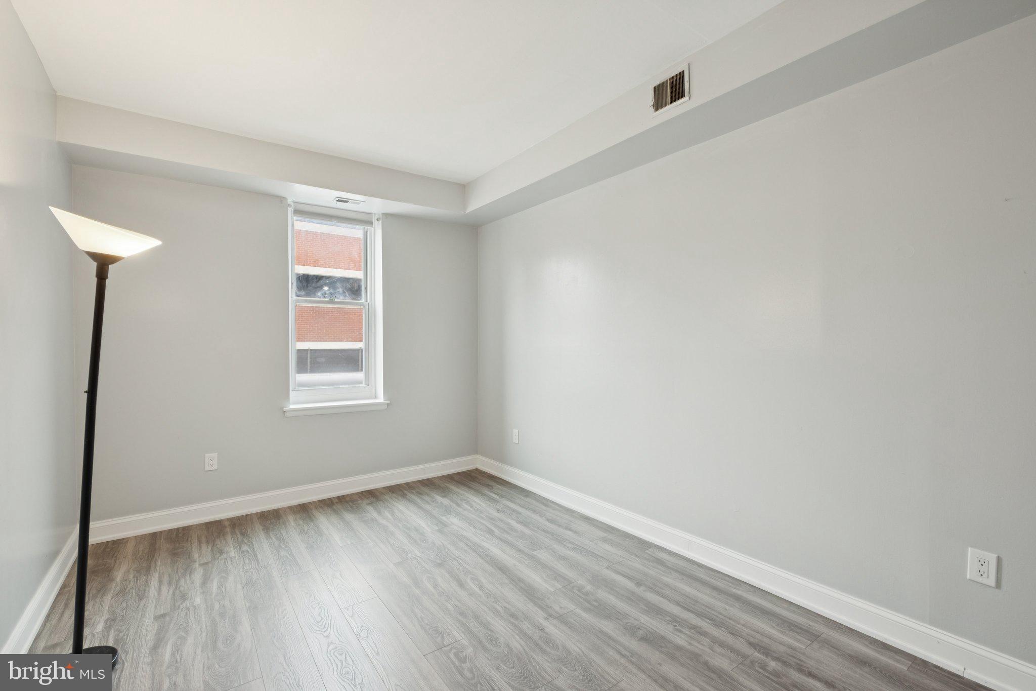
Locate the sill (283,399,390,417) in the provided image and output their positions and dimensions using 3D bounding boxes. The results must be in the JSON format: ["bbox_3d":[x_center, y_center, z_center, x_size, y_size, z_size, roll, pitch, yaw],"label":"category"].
[{"bbox_3d":[-1.602,0.555,3.861,0.858,0.077,0.200,-1,1,-34],"label":"sill"}]

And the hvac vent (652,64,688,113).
[{"bbox_3d":[0.805,-1.348,2.293,0.020,0.190,0.230,-1,1,-38],"label":"hvac vent"}]

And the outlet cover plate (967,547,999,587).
[{"bbox_3d":[1.796,0.859,1.668,0.008,0.123,0.079,-1,1,-38],"label":"outlet cover plate"}]

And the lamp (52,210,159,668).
[{"bbox_3d":[-1.695,0.405,1.765,0.350,1.850,0.340,-1,1,-44],"label":"lamp"}]

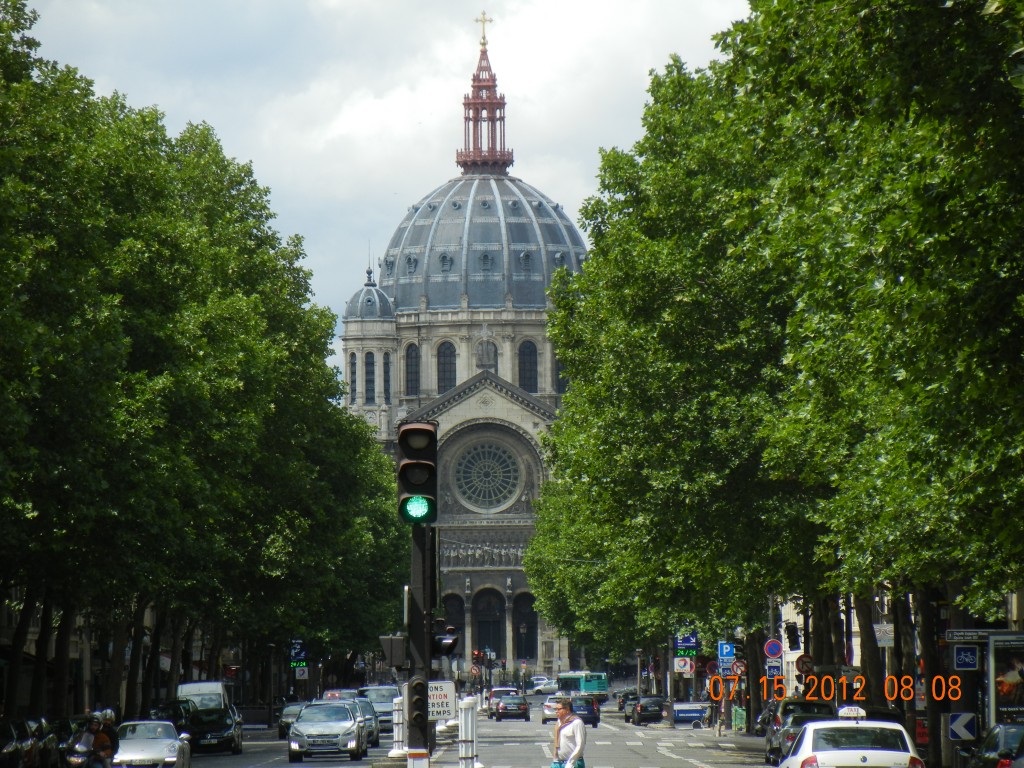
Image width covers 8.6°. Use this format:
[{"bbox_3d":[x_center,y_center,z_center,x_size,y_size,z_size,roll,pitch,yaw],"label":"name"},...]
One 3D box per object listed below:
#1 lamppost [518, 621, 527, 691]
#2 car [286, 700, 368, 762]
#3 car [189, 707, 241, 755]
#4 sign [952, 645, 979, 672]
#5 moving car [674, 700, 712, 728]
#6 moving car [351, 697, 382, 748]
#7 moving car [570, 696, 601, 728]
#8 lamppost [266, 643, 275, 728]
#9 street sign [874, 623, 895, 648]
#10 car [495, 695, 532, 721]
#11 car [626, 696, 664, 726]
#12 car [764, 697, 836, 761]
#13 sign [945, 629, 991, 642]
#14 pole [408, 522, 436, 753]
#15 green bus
[{"bbox_3d":[1.205,27.454,680.000,0.750,7.000,0.750,0,-3,0],"label":"lamppost"},{"bbox_3d":[-4.846,9.096,176.500,1.850,1.480,4.800,0,-3,0],"label":"car"},{"bbox_3d":[-8.851,10.209,200.000,1.800,1.450,4.400,0,-3,0],"label":"car"},{"bbox_3d":[9.115,5.501,136.000,0.500,0.500,0.050,0,-3,0],"label":"sign"},{"bbox_3d":[8.020,14.684,301.000,1.800,1.300,4.000,0,-3,0],"label":"moving car"},{"bbox_3d":[-5.125,10.834,217.000,1.800,1.580,4.400,0,-3,0],"label":"moving car"},{"bbox_3d":[3.616,16.730,345.000,1.780,1.570,4.300,0,-3,-1],"label":"moving car"},{"bbox_3d":[-10.771,13.498,303.000,0.380,3.850,0.380,0,-3,0],"label":"lamppost"},{"bbox_3d":[12.887,8.742,235.000,0.740,0.820,0.080,-1,-3,2],"label":"street sign"},{"bbox_3d":[0.059,17.244,361.000,1.820,1.480,4.700,0,-3,0],"label":"car"},{"bbox_3d":[6.706,15.777,328.000,1.780,1.500,4.300,0,-3,0],"label":"car"},{"bbox_3d":[7.565,8.986,175.500,1.830,1.670,4.500,0,-3,0],"label":"car"},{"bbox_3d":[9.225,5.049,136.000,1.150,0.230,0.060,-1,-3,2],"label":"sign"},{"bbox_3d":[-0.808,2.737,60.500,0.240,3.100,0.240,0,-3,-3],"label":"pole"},{"bbox_3d":[6.723,28.625,637.000,2.500,3.100,11.800,1,-3,-12],"label":"green bus"}]

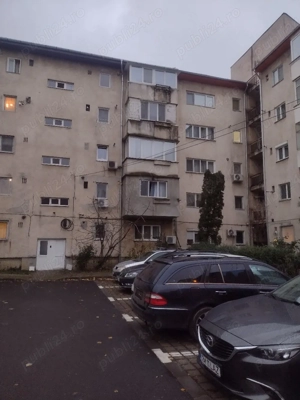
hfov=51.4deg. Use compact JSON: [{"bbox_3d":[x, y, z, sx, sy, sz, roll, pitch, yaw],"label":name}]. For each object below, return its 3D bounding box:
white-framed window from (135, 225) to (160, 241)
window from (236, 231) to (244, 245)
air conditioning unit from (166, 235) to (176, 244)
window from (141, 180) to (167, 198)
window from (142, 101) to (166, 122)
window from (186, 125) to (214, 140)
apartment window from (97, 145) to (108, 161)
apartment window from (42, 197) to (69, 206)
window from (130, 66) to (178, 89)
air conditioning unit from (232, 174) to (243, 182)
[{"bbox_3d":[-0.158,2.371,22.409,1.956,1.110,0.150,3,-9,-18],"label":"white-framed window"},{"bbox_3d":[6.987,2.903,24.215,0.707,1.021,0.150,3,-8,-18],"label":"window"},{"bbox_3d":[1.497,2.859,22.177,0.770,0.560,0.300,3,-8,-18],"label":"air conditioning unit"},{"bbox_3d":[0.287,-0.710,21.621,1.958,1.152,0.150,3,-9,-18],"label":"window"},{"bbox_3d":[0.246,-6.313,22.393,1.905,1.409,0.150,3,-9,-18],"label":"window"},{"bbox_3d":[3.984,-5.192,24.310,2.450,1.106,0.150,3,-8,-17],"label":"window"},{"bbox_3d":[-3.292,-3.275,21.706,0.781,1.136,0.150,3,-8,-18],"label":"apartment window"},{"bbox_3d":[-6.181,0.148,20.339,1.733,0.527,0.150,3,-8,-17],"label":"apartment window"},{"bbox_3d":[0.290,-8.893,22.769,3.691,1.226,0.150,3,-9,-18],"label":"window"},{"bbox_3d":[6.931,-1.741,24.551,0.770,0.560,0.300,3,-8,-18],"label":"air conditioning unit"}]

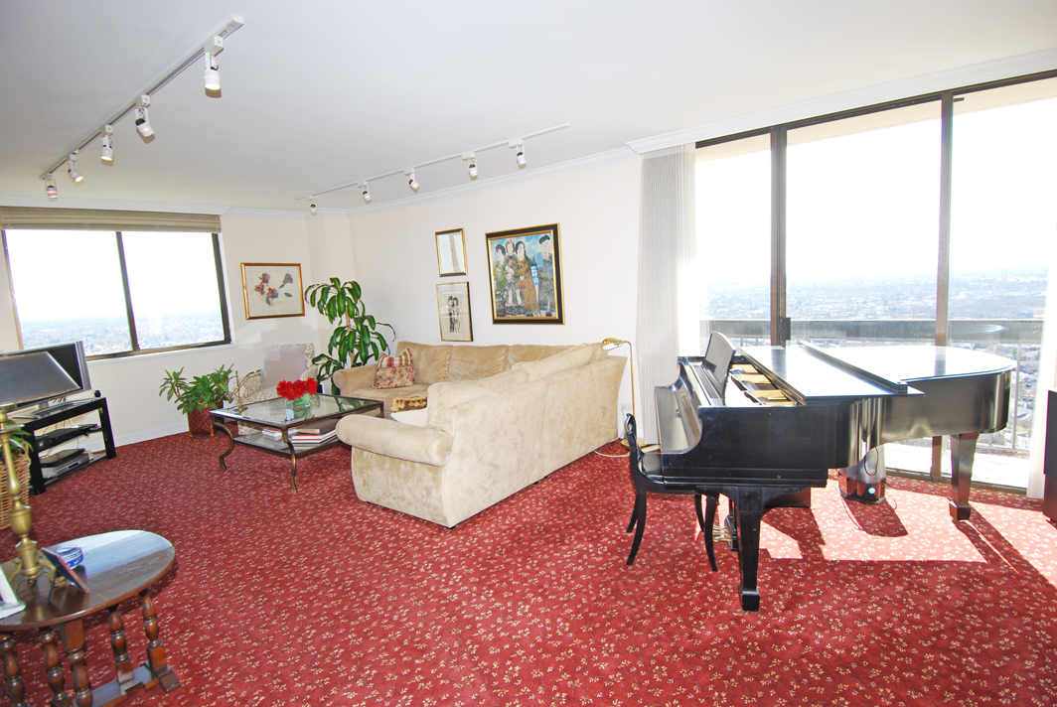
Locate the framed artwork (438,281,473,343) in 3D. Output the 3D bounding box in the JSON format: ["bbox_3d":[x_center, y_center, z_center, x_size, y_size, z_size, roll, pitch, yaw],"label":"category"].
[{"bbox_3d":[-0.829,-0.472,6.037,0.518,0.661,0.035,2,9,38],"label":"framed artwork"}]

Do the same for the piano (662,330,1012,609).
[{"bbox_3d":[1.547,0.444,2.754,1.715,1.120,1.490,-2,8,13],"label":"piano"}]

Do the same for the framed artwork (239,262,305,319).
[{"bbox_3d":[-3.276,-0.811,6.815,0.035,0.700,0.759,2,9,38],"label":"framed artwork"}]

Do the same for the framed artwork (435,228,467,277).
[{"bbox_3d":[-0.845,-1.123,5.933,0.448,0.510,0.040,2,9,38],"label":"framed artwork"}]

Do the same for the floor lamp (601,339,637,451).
[{"bbox_3d":[0.813,0.337,4.662,0.445,0.930,0.230,1,8,28],"label":"floor lamp"}]

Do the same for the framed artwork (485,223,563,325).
[{"bbox_3d":[-0.041,-0.775,5.356,0.919,0.954,0.050,2,9,38],"label":"framed artwork"}]

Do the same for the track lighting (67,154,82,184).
[{"bbox_3d":[-3.309,-1.354,3.856,0.115,0.210,0.080,-6,8,-20],"label":"track lighting"}]

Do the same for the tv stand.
[{"bbox_3d":[-4.238,0.800,4.661,0.450,0.590,0.957,-4,7,-5],"label":"tv stand"}]

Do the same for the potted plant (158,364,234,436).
[{"bbox_3d":[-3.669,0.522,5.857,0.580,0.770,0.720,2,9,38],"label":"potted plant"}]

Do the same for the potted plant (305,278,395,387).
[{"bbox_3d":[-2.269,-0.101,6.613,0.920,1.650,0.950,2,9,38],"label":"potted plant"}]

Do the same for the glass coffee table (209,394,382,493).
[{"bbox_3d":[-2.017,0.712,4.626,1.350,0.520,0.830,2,9,38],"label":"glass coffee table"}]

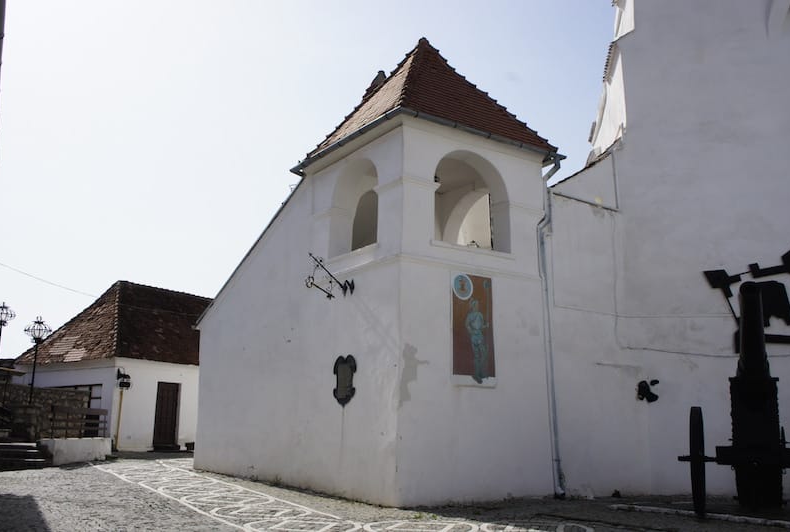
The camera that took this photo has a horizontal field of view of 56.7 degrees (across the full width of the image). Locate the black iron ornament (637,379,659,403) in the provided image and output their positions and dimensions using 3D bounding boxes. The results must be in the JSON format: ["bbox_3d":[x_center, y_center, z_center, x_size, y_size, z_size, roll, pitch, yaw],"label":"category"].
[{"bbox_3d":[5.996,2.957,17.400,0.540,0.540,0.130,4,-13,-18],"label":"black iron ornament"}]

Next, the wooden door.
[{"bbox_3d":[-7.741,5.060,24.800,0.100,2.150,1.020,-7,-14,28],"label":"wooden door"}]

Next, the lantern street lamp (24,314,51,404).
[{"bbox_3d":[-9.088,2.399,18.600,0.660,2.160,0.660,6,-13,-24],"label":"lantern street lamp"}]

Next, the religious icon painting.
[{"bbox_3d":[1.679,1.351,15.488,1.140,2.360,0.050,9,-15,-35],"label":"religious icon painting"}]

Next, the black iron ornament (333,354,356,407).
[{"bbox_3d":[-1.076,2.436,15.528,0.080,1.070,0.740,9,-15,-35],"label":"black iron ornament"}]

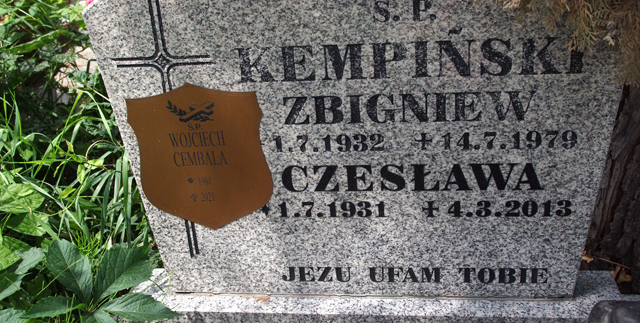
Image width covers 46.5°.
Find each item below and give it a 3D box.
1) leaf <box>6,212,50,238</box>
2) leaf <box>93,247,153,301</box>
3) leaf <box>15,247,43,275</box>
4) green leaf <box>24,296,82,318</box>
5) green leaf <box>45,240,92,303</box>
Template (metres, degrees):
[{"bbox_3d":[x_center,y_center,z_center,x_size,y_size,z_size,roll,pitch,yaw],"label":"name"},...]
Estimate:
[{"bbox_3d":[-0.489,0.106,1.250,0.070,0.015,0.060,-25,44,-29],"label":"leaf"},{"bbox_3d":[-0.306,0.174,1.150,0.064,0.022,0.118,30,54,27],"label":"leaf"},{"bbox_3d":[-0.447,0.153,1.150,0.056,0.012,0.035,-41,52,-18],"label":"leaf"},{"bbox_3d":[-0.397,0.217,1.110,0.090,0.018,0.045,-10,24,-15],"label":"green leaf"},{"bbox_3d":[-0.386,0.170,1.150,0.060,0.020,0.113,-22,62,-13],"label":"green leaf"}]

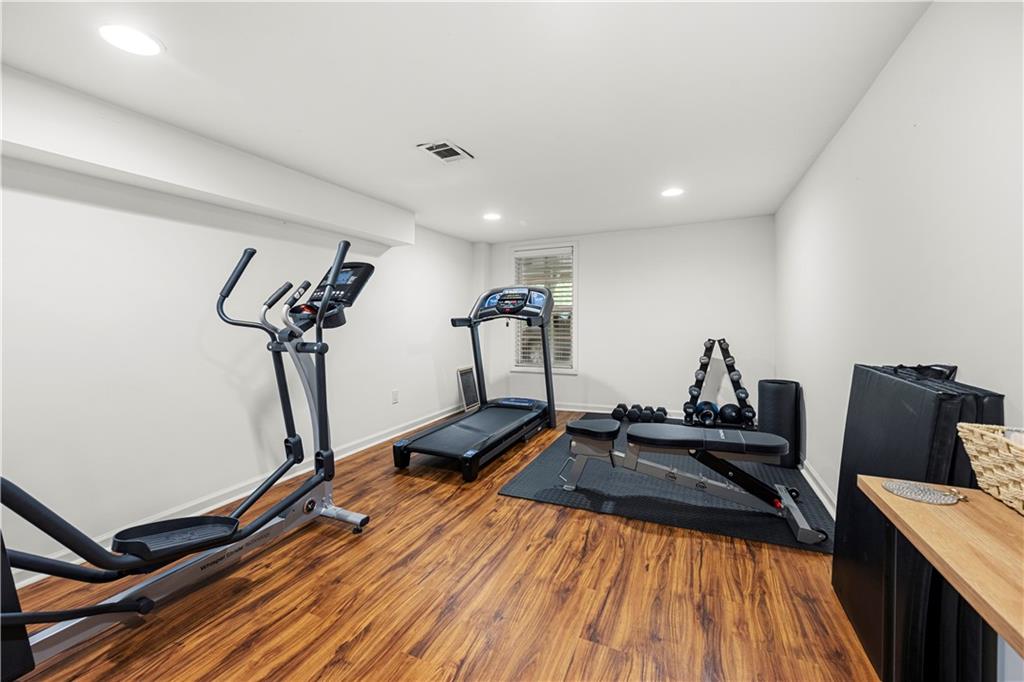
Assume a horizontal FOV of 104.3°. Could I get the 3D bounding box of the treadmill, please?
[{"bbox_3d":[-0.222,0.199,3.629,0.893,1.443,1.754,1,3,25],"label":"treadmill"}]

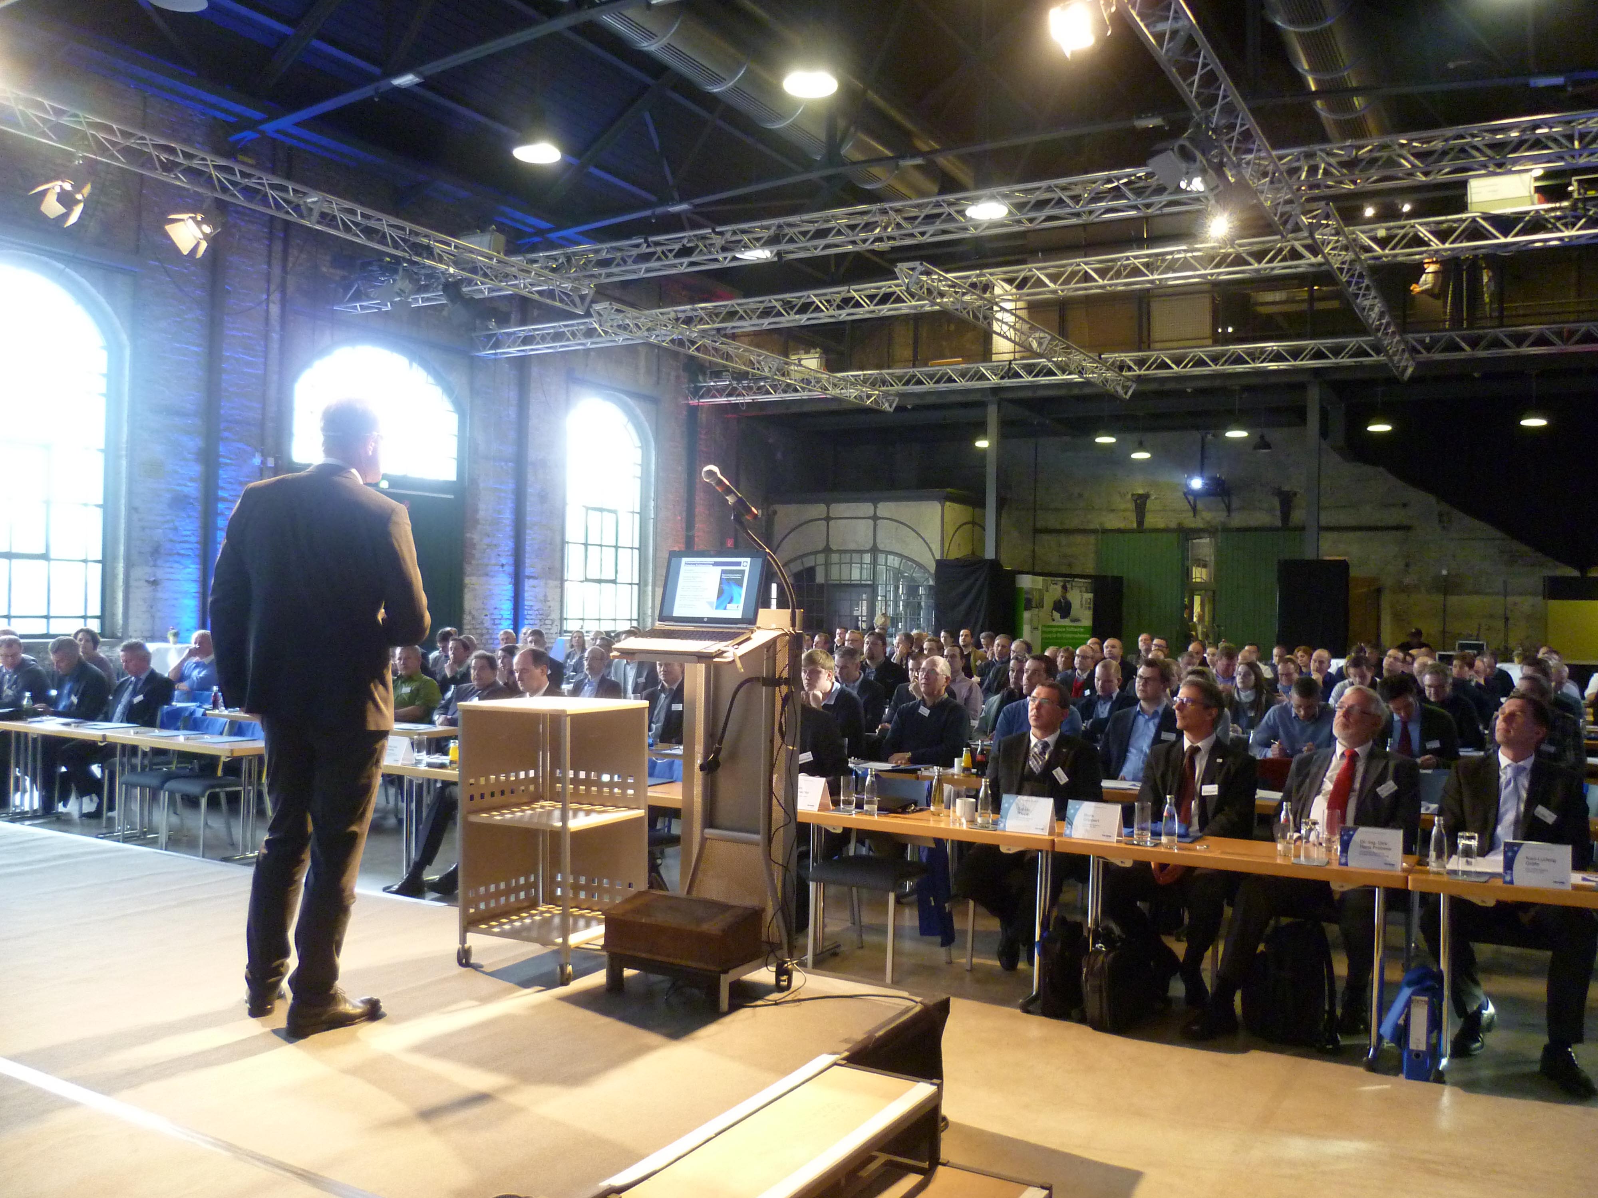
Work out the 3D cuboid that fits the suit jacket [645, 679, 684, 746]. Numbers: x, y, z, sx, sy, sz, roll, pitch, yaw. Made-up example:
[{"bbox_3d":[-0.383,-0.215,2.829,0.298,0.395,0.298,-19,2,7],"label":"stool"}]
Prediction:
[{"bbox_3d":[-0.880,0.893,8.600,0.520,0.700,0.380,1,-1,31],"label":"suit jacket"}]

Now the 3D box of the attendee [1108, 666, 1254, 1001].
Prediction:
[{"bbox_3d":[1.620,1.032,5.460,0.530,1.360,0.700,1,-1,34],"label":"attendee"}]

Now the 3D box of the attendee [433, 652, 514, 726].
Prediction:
[{"bbox_3d":[-2.359,1.016,9.203,0.570,1.286,0.780,1,0,30],"label":"attendee"}]

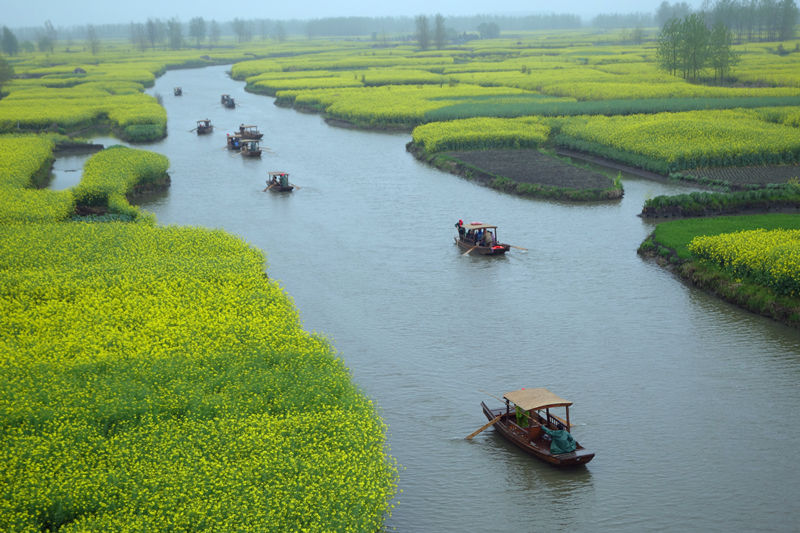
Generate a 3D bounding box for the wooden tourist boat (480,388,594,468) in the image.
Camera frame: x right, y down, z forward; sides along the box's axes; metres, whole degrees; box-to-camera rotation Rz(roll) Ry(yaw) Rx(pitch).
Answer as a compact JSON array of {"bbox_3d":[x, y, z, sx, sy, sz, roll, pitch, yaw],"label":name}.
[{"bbox_3d":[4.979,5.612,50.733,1.780,1.860,6.900,-5,11,-21],"label":"wooden tourist boat"}]

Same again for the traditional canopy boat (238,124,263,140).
[{"bbox_3d":[-20.072,-17.895,186.912,1.780,1.860,6.800,-6,11,-28],"label":"traditional canopy boat"}]

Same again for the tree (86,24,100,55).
[{"bbox_3d":[-149.785,-110.786,683.978,6.120,15.180,6.120,-1,10,0],"label":"tree"}]

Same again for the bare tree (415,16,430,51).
[{"bbox_3d":[10.525,-109.574,654.693,6.090,16.880,6.090,-1,10,0],"label":"bare tree"}]

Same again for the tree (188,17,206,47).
[{"bbox_3d":[-114.387,-132.025,790.596,9.060,18.680,9.060,-1,10,0],"label":"tree"}]

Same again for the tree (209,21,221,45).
[{"bbox_3d":[-112.137,-140.660,846.079,7.270,16.350,7.270,-1,10,0],"label":"tree"}]

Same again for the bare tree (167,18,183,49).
[{"bbox_3d":[-122.336,-125.845,759.299,7.880,17.670,7.880,-1,10,0],"label":"bare tree"}]

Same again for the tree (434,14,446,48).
[{"bbox_3d":[19.038,-110.706,657.911,5.180,17.670,5.180,-1,10,0],"label":"tree"}]

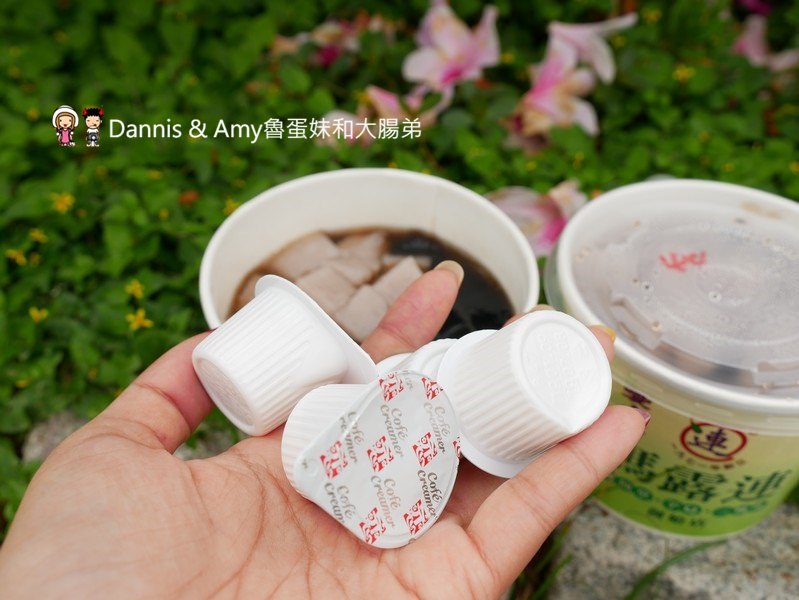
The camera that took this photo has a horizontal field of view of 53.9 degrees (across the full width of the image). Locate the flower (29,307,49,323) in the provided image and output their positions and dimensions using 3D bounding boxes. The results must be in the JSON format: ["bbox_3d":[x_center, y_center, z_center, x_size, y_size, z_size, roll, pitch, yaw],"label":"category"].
[{"bbox_3d":[-0.186,0.007,0.405,0.011,0.005,0.009,1,44,0],"label":"flower"}]

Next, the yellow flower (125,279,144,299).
[{"bbox_3d":[-0.142,-0.006,0.420,0.011,0.005,0.010,1,44,0],"label":"yellow flower"}]

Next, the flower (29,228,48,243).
[{"bbox_3d":[-0.209,-0.037,0.455,0.011,0.005,0.009,1,44,0],"label":"flower"}]

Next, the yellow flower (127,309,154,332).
[{"bbox_3d":[-0.134,0.010,0.405,0.014,0.005,0.012,1,44,0],"label":"yellow flower"}]

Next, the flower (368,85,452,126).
[{"bbox_3d":[0.006,-0.141,0.570,0.064,0.028,0.036,1,44,0],"label":"flower"}]

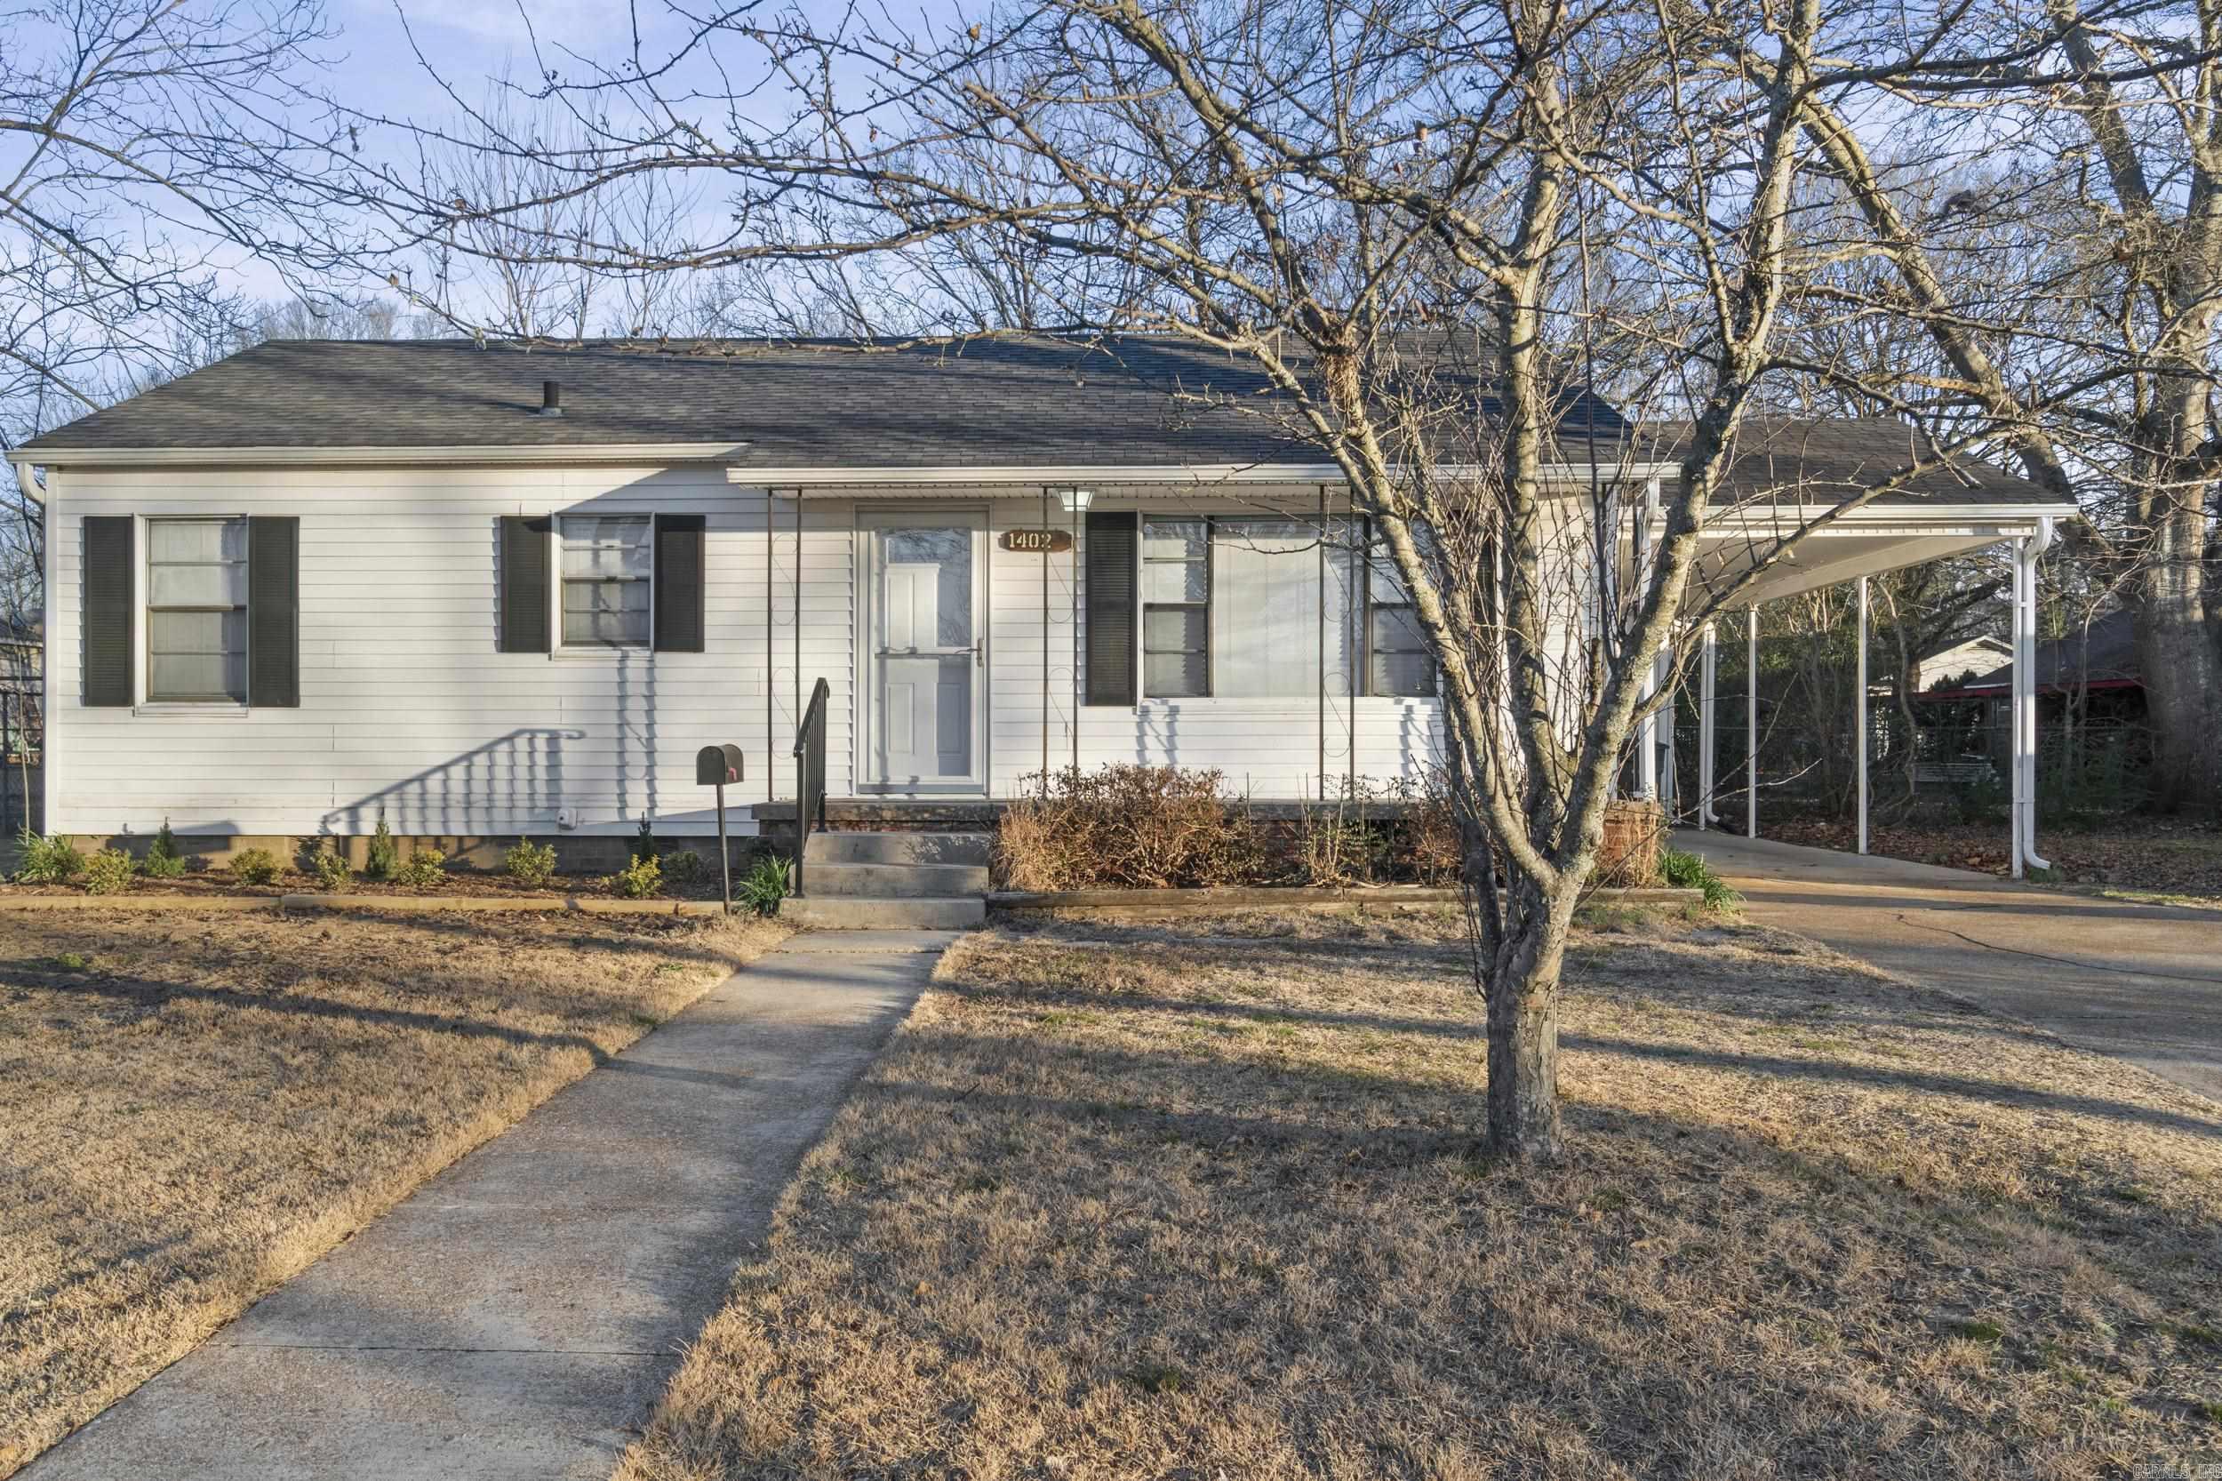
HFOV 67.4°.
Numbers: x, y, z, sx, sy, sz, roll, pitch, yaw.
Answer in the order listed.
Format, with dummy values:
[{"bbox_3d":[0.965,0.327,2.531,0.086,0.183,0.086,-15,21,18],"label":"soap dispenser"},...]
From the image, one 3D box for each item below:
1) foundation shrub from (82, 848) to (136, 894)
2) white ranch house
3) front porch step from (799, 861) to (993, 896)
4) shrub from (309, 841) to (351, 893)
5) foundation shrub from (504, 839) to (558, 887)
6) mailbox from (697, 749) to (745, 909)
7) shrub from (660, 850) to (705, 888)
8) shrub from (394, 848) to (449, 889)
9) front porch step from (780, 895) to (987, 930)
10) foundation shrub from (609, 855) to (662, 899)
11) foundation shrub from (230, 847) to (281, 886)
[{"bbox_3d":[-6.516,0.848,10.850,0.362,0.317,0.336,0,0,2],"label":"foundation shrub"},{"bbox_3d":[-0.420,-1.340,14.950,14.650,4.640,7.850,0,0,2],"label":"white ranch house"},{"bbox_3d":[-1.354,0.867,10.390,1.210,0.185,0.300,0,0,2],"label":"front porch step"},{"bbox_3d":[-5.180,0.835,11.050,0.288,0.334,0.268,0,0,2],"label":"shrub"},{"bbox_3d":[-3.984,0.841,11.450,0.370,0.322,0.344,0,0,2],"label":"foundation shrub"},{"bbox_3d":[-2.262,0.515,9.700,0.180,0.985,0.470,0,0,2],"label":"mailbox"},{"bbox_3d":[-2.863,0.866,11.150,0.302,0.267,0.281,0,0,2],"label":"shrub"},{"bbox_3d":[-4.617,0.860,11.150,0.372,0.279,0.346,0,0,2],"label":"shrub"},{"bbox_3d":[-1.357,1.043,10.120,1.220,0.180,0.300,0,0,2],"label":"front porch step"},{"bbox_3d":[-2.992,0.865,10.500,0.328,0.285,0.305,0,0,2],"label":"foundation shrub"},{"bbox_3d":[-5.900,0.875,11.500,0.359,0.264,0.334,0,0,2],"label":"foundation shrub"}]

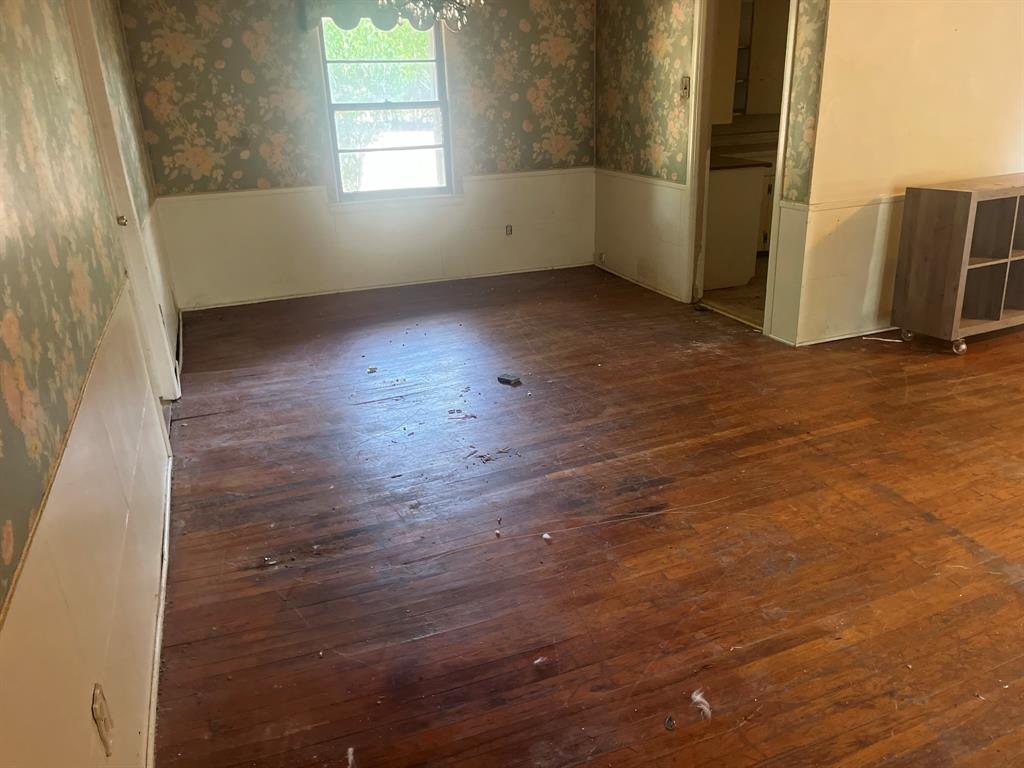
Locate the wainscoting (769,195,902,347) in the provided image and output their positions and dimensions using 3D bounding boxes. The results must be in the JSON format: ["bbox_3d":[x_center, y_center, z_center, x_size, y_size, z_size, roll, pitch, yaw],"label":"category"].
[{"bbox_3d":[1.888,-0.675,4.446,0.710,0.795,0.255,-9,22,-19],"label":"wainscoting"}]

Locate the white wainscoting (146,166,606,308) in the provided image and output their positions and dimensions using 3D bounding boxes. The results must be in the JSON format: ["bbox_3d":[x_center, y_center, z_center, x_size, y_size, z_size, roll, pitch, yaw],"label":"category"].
[{"bbox_3d":[-0.847,-1.137,5.870,3.294,0.795,0.050,-9,22,-19],"label":"white wainscoting"}]

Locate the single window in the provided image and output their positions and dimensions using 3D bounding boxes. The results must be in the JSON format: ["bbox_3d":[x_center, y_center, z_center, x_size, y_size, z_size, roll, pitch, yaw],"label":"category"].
[{"bbox_3d":[-0.874,-1.990,5.543,0.881,1.283,0.090,-9,22,-19],"label":"single window"}]

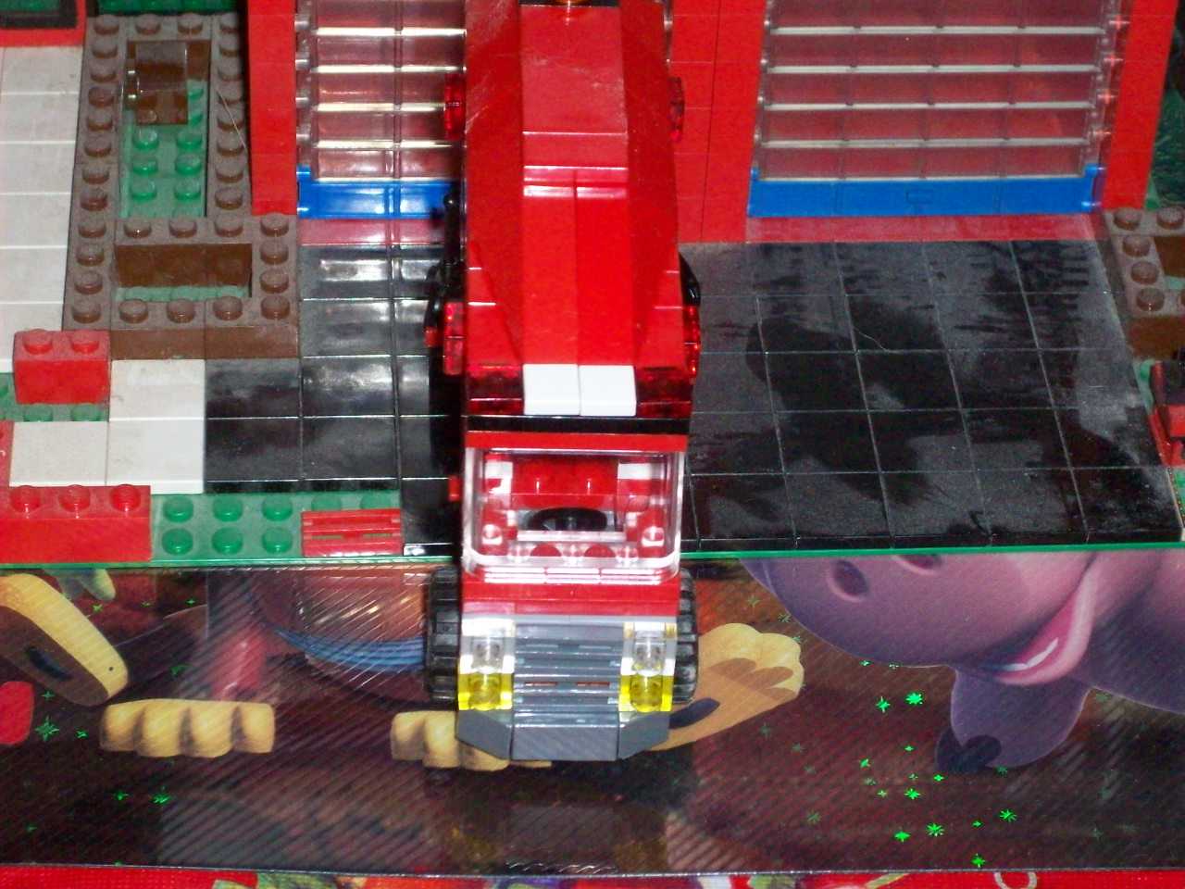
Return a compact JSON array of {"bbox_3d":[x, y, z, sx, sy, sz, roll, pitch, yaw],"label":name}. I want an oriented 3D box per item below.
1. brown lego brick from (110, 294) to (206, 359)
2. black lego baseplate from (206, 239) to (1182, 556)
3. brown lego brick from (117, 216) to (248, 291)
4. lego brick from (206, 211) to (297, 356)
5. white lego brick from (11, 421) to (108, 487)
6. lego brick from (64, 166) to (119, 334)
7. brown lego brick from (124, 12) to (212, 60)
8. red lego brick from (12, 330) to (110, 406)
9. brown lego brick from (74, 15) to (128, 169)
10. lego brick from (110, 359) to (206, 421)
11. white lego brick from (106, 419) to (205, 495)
[{"bbox_3d":[-0.074,-0.019,0.649,0.016,0.011,0.008,-1,40,-4],"label":"brown lego brick"},{"bbox_3d":[0.014,-0.009,0.649,0.160,0.003,0.080,-1,40,-4],"label":"black lego baseplate"},{"bbox_3d":[-0.072,-0.034,0.667,0.024,0.011,0.008,-1,40,-4],"label":"brown lego brick"},{"bbox_3d":[-0.059,-0.027,0.659,0.016,0.011,0.032,-1,40,-4],"label":"lego brick"},{"bbox_3d":[-0.088,0.002,0.629,0.016,0.003,0.016,-1,40,-4],"label":"white lego brick"},{"bbox_3d":[-0.087,-0.032,0.663,0.008,0.011,0.048,-1,40,-4],"label":"lego brick"},{"bbox_3d":[-0.080,-0.075,0.716,0.016,0.011,0.008,-1,40,-4],"label":"brown lego brick"},{"bbox_3d":[-0.089,-0.014,0.641,0.016,0.011,0.008,-1,40,-4],"label":"red lego brick"},{"bbox_3d":[-0.090,-0.062,0.700,0.008,0.011,0.048,-1,40,-4],"label":"brown lego brick"},{"bbox_3d":[-0.073,-0.008,0.642,0.016,0.003,0.016,-1,40,-4],"label":"lego brick"},{"bbox_3d":[-0.072,0.002,0.630,0.016,0.003,0.016,-1,40,-4],"label":"white lego brick"}]

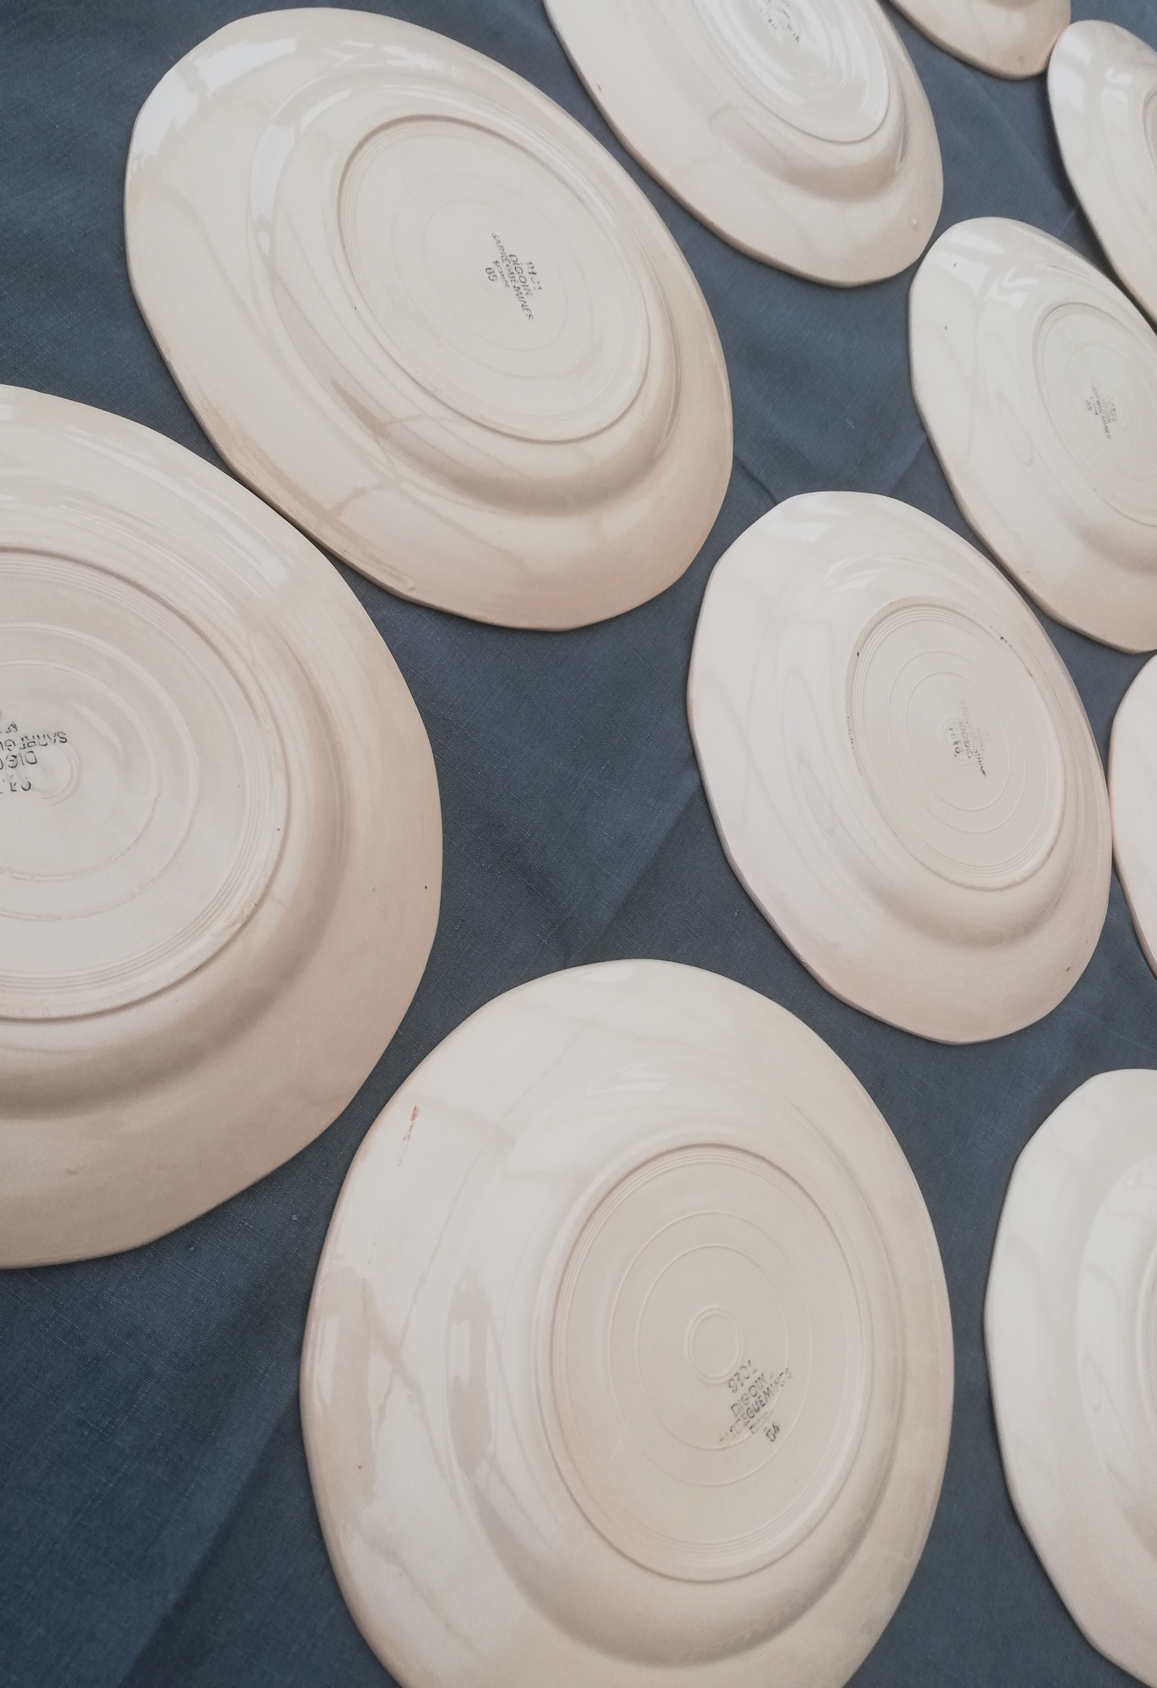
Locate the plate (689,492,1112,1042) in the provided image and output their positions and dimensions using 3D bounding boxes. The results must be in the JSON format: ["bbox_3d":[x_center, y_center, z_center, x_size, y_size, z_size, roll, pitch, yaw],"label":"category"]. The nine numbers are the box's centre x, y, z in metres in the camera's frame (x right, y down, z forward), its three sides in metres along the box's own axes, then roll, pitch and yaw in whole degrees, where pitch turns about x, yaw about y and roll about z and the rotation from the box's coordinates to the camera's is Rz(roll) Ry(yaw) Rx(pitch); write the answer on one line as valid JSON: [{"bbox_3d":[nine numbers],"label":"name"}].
[{"bbox_3d":[0.151,-0.041,0.546,0.242,0.025,0.242,-26,90,-36],"label":"plate"}]

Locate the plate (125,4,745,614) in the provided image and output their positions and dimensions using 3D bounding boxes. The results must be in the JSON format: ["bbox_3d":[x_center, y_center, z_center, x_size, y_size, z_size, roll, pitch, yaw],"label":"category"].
[{"bbox_3d":[-0.035,-0.198,0.475,0.245,0.025,0.245,10,70,-30],"label":"plate"}]

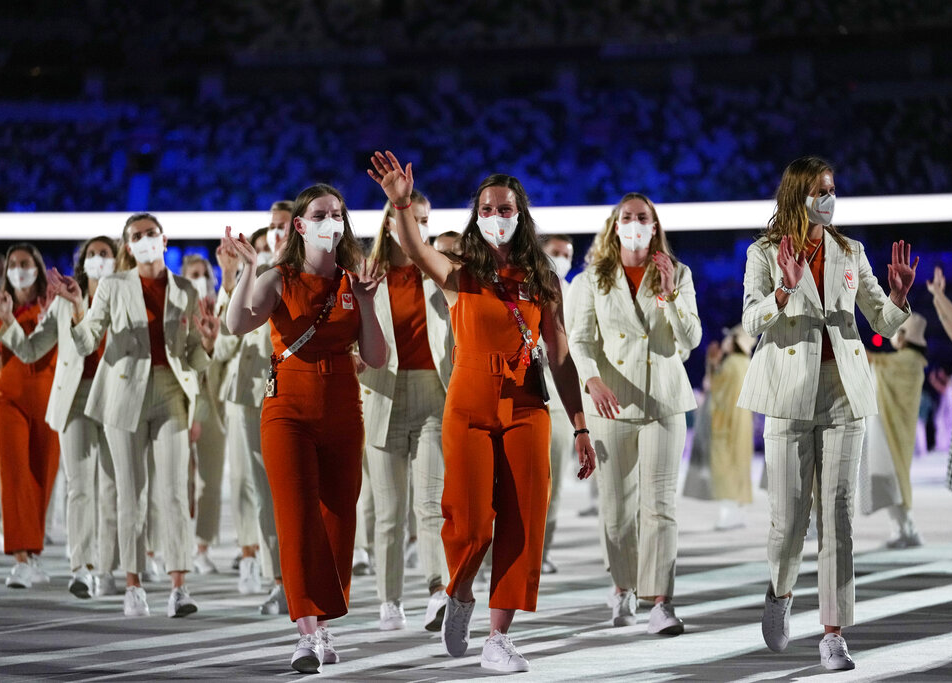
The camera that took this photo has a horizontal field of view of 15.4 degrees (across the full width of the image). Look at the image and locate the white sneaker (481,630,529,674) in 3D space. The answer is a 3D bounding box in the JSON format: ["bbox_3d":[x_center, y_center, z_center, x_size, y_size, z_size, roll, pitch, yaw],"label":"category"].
[{"bbox_3d":[0.106,1.114,12.640,0.105,0.120,0.280,1,-1,-27],"label":"white sneaker"}]

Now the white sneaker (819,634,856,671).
[{"bbox_3d":[1.308,1.120,12.760,0.105,0.120,0.280,0,-1,-12],"label":"white sneaker"}]

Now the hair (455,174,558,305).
[{"bbox_3d":[0.107,-0.369,12.760,0.360,0.460,0.270,0,-1,-2],"label":"hair"}]

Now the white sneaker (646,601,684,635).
[{"bbox_3d":[0.770,1.119,14.330,0.100,0.115,0.270,0,-11,-19],"label":"white sneaker"}]

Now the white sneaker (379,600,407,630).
[{"bbox_3d":[-0.339,1.130,14.500,0.105,0.117,0.280,0,-1,0],"label":"white sneaker"}]

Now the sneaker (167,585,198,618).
[{"bbox_3d":[-1.288,1.139,15.450,0.100,0.115,0.270,0,-16,-22],"label":"sneaker"}]

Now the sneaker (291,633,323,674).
[{"bbox_3d":[-0.576,1.063,12.150,0.105,0.117,0.280,-1,-18,5],"label":"sneaker"}]

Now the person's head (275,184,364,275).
[{"bbox_3d":[-0.559,-0.398,12.520,0.270,0.315,0.240,0,-1,-20],"label":"person's head"}]

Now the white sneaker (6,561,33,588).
[{"bbox_3d":[-2.308,1.173,17.850,0.105,0.115,0.280,-1,-11,3],"label":"white sneaker"}]

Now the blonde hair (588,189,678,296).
[{"bbox_3d":[0.645,-0.400,14.550,0.360,0.430,0.270,0,-1,-2],"label":"blonde hair"}]

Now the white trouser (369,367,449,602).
[{"bbox_3d":[-0.273,0.596,14.600,0.360,0.950,0.400,0,-1,-6],"label":"white trouser"}]

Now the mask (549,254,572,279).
[{"bbox_3d":[0.445,-0.400,18.800,0.138,0.125,0.085,0,-1,-25],"label":"mask"}]

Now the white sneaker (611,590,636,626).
[{"bbox_3d":[0.619,1.112,14.750,0.110,0.135,0.270,0,9,3],"label":"white sneaker"}]

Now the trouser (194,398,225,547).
[{"bbox_3d":[-1.563,0.685,19.800,0.380,0.930,0.420,0,-1,-8],"label":"trouser"}]

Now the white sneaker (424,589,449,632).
[{"bbox_3d":[-0.126,1.026,13.900,0.105,0.117,0.280,0,-34,-22],"label":"white sneaker"}]

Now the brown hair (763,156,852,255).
[{"bbox_3d":[1.184,-0.486,12.600,0.230,0.345,0.240,-1,-1,40],"label":"brown hair"}]

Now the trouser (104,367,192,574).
[{"bbox_3d":[-1.444,0.571,15.600,0.400,0.930,0.420,0,-1,-8],"label":"trouser"}]

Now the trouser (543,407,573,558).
[{"bbox_3d":[0.341,0.671,19.100,0.390,1.010,0.400,0,-1,0],"label":"trouser"}]

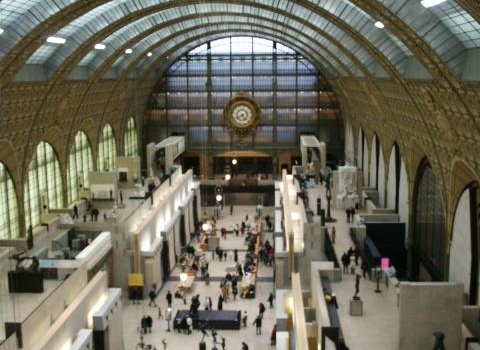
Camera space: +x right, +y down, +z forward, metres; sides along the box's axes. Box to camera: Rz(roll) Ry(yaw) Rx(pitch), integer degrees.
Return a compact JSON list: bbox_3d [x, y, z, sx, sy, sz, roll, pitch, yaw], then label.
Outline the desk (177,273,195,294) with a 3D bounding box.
[{"bbox_3d":[-5.867,12.238,72.799,1.600,0.850,4.500,0,9,3],"label":"desk"}]

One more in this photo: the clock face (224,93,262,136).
[{"bbox_3d":[0.499,-11.987,129.283,7.700,8.500,1.200,0,9,3],"label":"clock face"}]

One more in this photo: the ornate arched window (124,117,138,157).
[{"bbox_3d":[-20.323,-6.061,121.369,0.600,9.400,12.300,0,9,3],"label":"ornate arched window"}]

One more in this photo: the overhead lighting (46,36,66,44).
[{"bbox_3d":[-16.137,-11.890,56.907,0.600,0.400,3.000,0,9,3],"label":"overhead lighting"}]

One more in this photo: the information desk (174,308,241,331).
[{"bbox_3d":[-2.965,13.840,61.458,6.100,1.000,2.200,0,9,3],"label":"information desk"}]

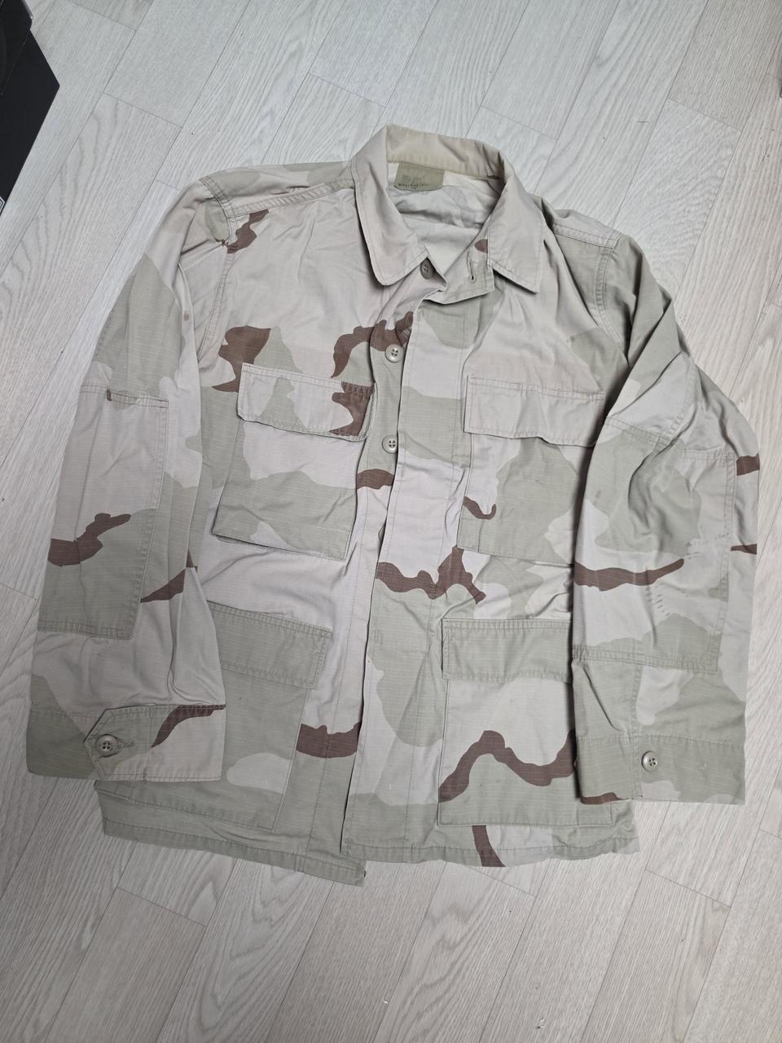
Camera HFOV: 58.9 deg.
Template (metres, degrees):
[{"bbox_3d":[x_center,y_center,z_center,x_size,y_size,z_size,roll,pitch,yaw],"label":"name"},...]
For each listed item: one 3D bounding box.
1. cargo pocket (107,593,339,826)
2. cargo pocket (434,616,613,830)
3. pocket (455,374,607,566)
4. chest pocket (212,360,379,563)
[{"bbox_3d":[-0.170,0.183,0.678,0.179,0.020,0.200,16,83,-2],"label":"cargo pocket"},{"bbox_3d":[0.138,0.199,0.694,0.180,0.020,0.202,2,84,-3],"label":"cargo pocket"},{"bbox_3d":[0.145,-0.056,0.717,0.147,0.020,0.180,5,83,-3],"label":"pocket"},{"bbox_3d":[-0.098,-0.063,0.704,0.137,0.020,0.186,9,83,-2],"label":"chest pocket"}]

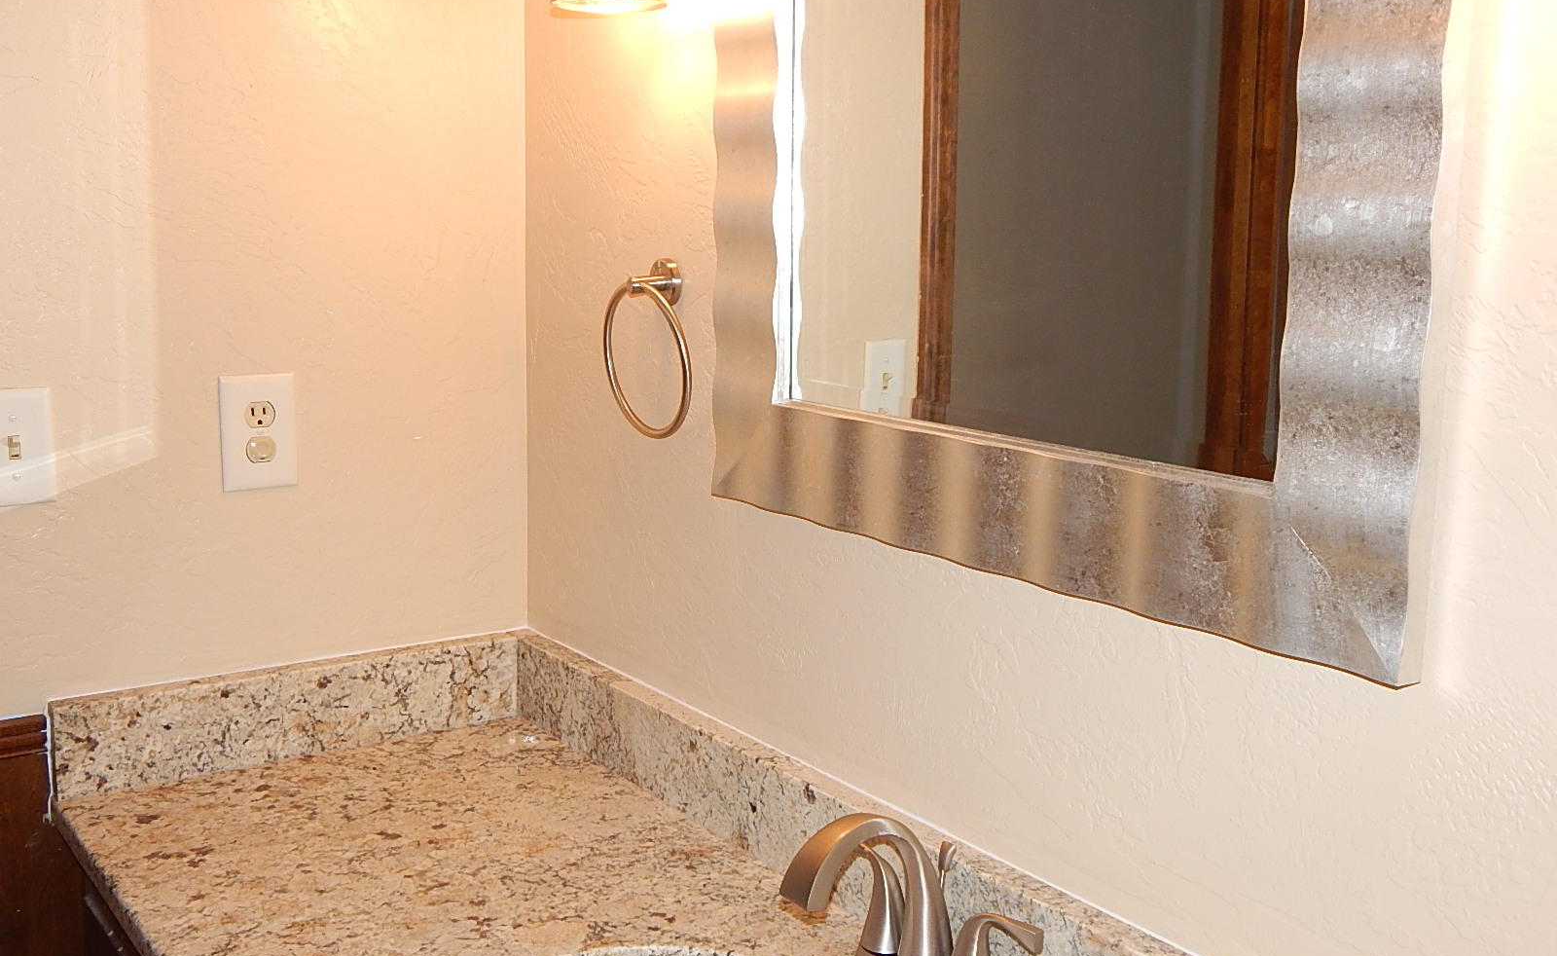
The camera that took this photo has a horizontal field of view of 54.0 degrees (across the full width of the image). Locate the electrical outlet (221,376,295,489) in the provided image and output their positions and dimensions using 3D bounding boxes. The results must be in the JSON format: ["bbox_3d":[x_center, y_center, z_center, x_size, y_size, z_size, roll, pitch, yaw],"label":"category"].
[{"bbox_3d":[-0.557,-0.049,1.646,0.079,0.124,0.009,-5,12,-36],"label":"electrical outlet"}]

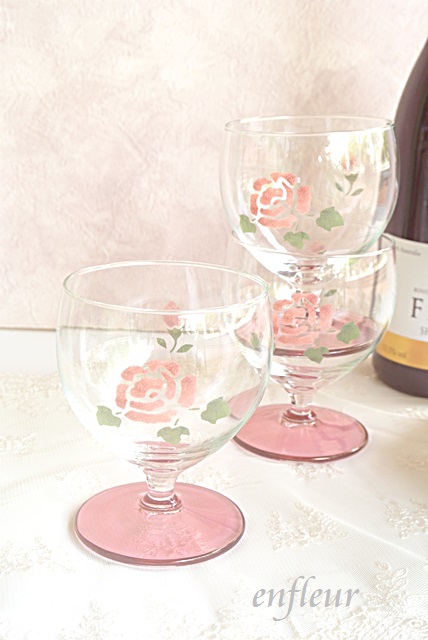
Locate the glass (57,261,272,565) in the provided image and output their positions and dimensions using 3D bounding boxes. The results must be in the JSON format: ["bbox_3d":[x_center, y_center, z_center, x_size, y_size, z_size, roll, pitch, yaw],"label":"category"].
[{"bbox_3d":[-0.021,0.037,0.417,0.088,0.106,0.088,2,17,0],"label":"glass"}]

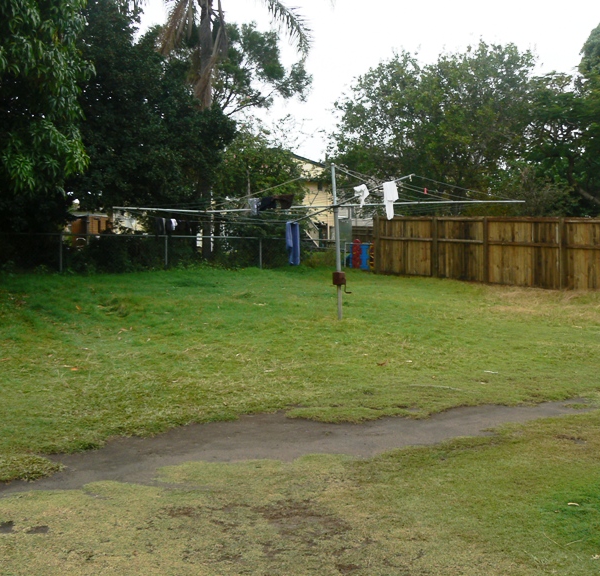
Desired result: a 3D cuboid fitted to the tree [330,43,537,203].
[{"bbox_3d":[5.500,-5.650,33.000,8.500,9.000,7.800,0,1,0],"label":"tree"}]

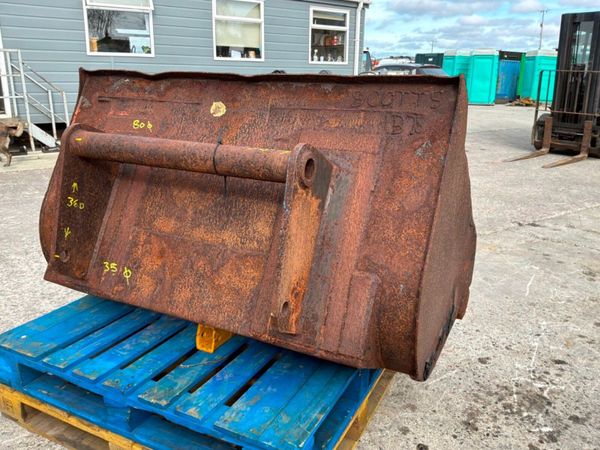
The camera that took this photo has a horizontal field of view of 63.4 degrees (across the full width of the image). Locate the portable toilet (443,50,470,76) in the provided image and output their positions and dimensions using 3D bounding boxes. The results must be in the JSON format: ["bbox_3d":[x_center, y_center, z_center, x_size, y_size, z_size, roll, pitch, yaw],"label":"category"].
[{"bbox_3d":[7.361,-6.839,22.454,1.100,2.300,1.100,-2,17,-9],"label":"portable toilet"}]

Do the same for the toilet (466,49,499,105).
[{"bbox_3d":[7.954,-6.446,21.152,1.100,2.300,1.100,9,19,24],"label":"toilet"}]

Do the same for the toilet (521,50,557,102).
[{"bbox_3d":[10.697,-6.539,21.514,1.100,2.300,1.100,0,17,-2],"label":"toilet"}]

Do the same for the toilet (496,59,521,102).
[{"bbox_3d":[9.420,-6.505,22.000,0.920,1.950,0.950,9,19,24],"label":"toilet"}]

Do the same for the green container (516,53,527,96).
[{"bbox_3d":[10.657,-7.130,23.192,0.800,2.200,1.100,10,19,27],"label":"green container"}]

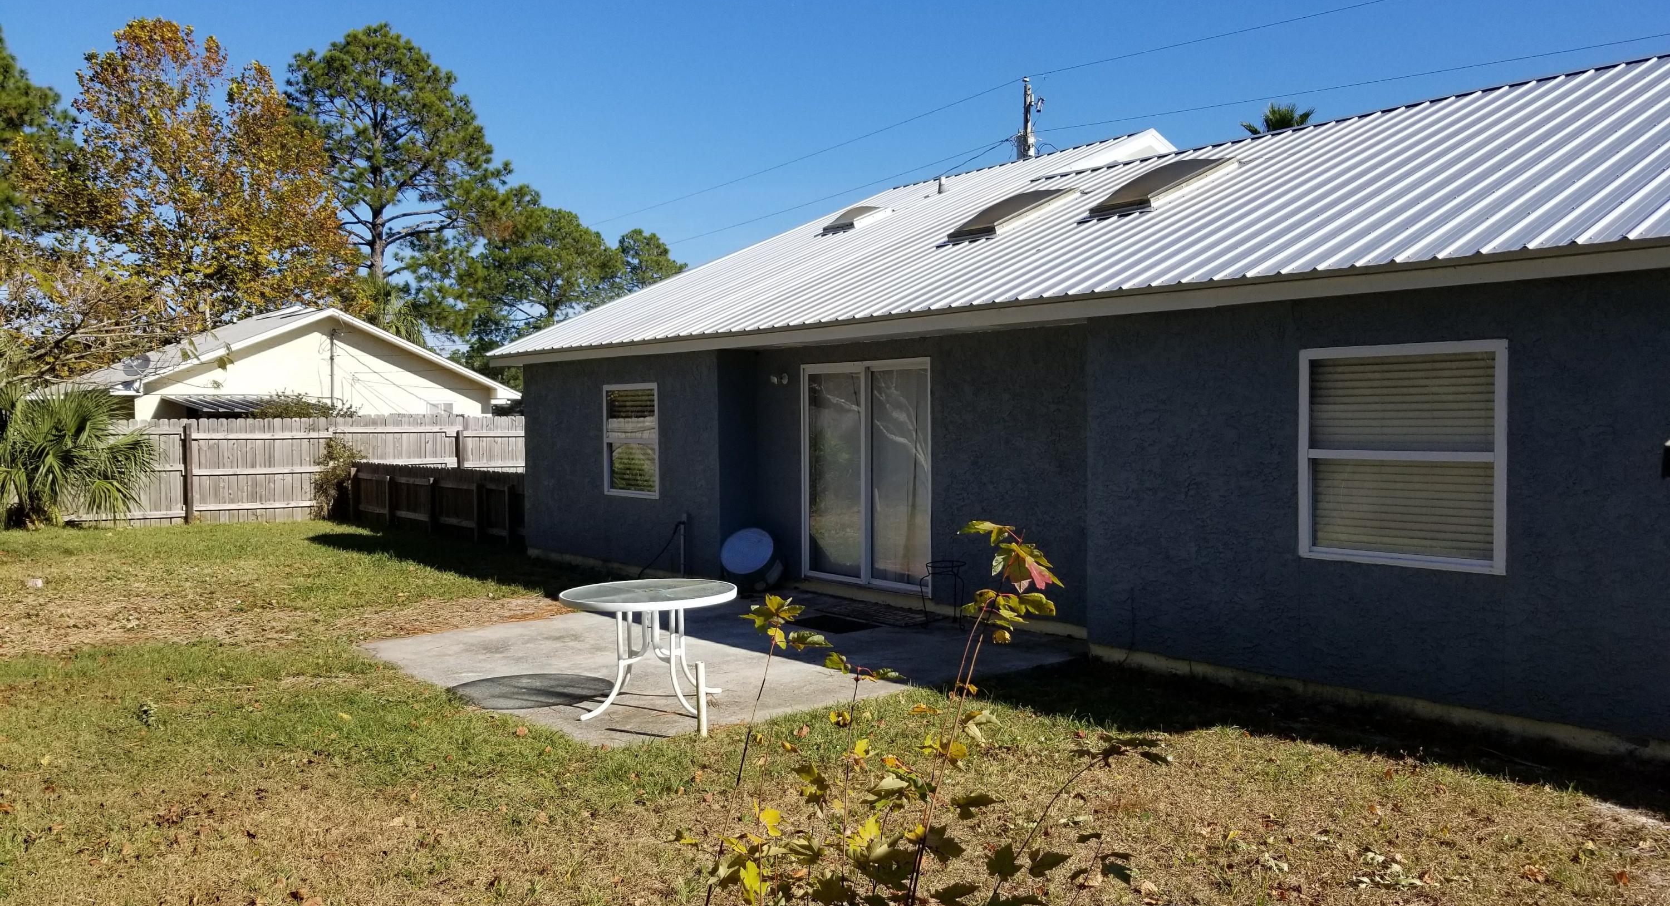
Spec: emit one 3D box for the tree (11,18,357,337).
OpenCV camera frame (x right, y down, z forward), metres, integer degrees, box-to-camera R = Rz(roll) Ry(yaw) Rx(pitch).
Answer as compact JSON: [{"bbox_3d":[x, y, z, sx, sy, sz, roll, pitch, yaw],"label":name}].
[{"bbox_3d":[-21.227,-6.689,41.215,10.031,14.902,10.031,-1,2,-27],"label":"tree"}]

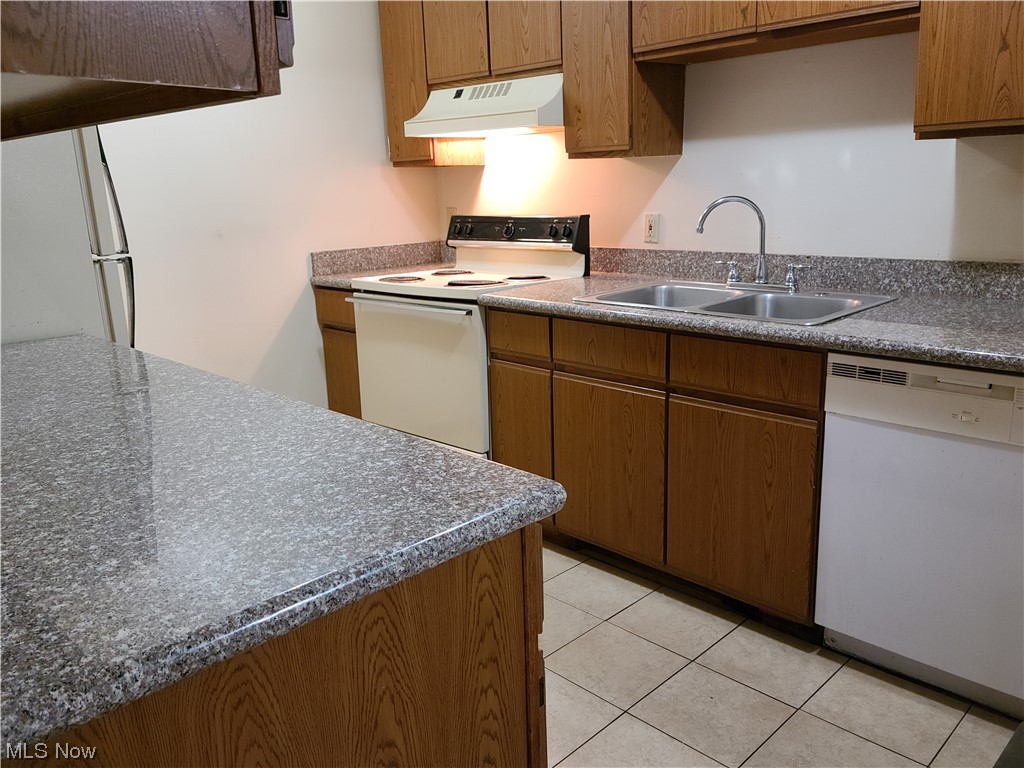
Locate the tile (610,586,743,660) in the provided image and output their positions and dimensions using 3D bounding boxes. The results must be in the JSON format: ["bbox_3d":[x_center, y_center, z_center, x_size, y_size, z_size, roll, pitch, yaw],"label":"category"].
[{"bbox_3d":[0.498,0.711,2.477,0.301,0.010,0.302,-15,19,-43],"label":"tile"}]

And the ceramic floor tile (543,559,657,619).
[{"bbox_3d":[0.283,0.665,2.689,0.301,0.010,0.302,-15,19,-43],"label":"ceramic floor tile"}]

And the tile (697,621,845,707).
[{"bbox_3d":[0.714,0.756,2.264,0.301,0.010,0.302,-15,19,-43],"label":"tile"}]

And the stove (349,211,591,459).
[{"bbox_3d":[-0.175,-0.102,3.450,0.685,1.142,0.762,-15,19,-43],"label":"stove"}]

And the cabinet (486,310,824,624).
[{"bbox_3d":[0.568,0.146,2.796,0.625,0.826,1.246,-15,19,-43],"label":"cabinet"}]

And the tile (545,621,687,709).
[{"bbox_3d":[0.282,0.770,2.270,0.302,0.010,0.302,-15,19,-43],"label":"tile"}]

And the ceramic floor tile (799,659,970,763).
[{"bbox_3d":[0.929,0.802,2.052,0.301,0.010,0.302,-15,19,-43],"label":"ceramic floor tile"}]

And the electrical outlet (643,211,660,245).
[{"bbox_3d":[0.532,-0.587,3.137,0.010,0.112,0.070,-15,19,-43],"label":"electrical outlet"}]

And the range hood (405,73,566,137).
[{"bbox_3d":[-0.029,-1.087,3.276,0.425,0.190,0.751,-15,19,-43],"label":"range hood"}]

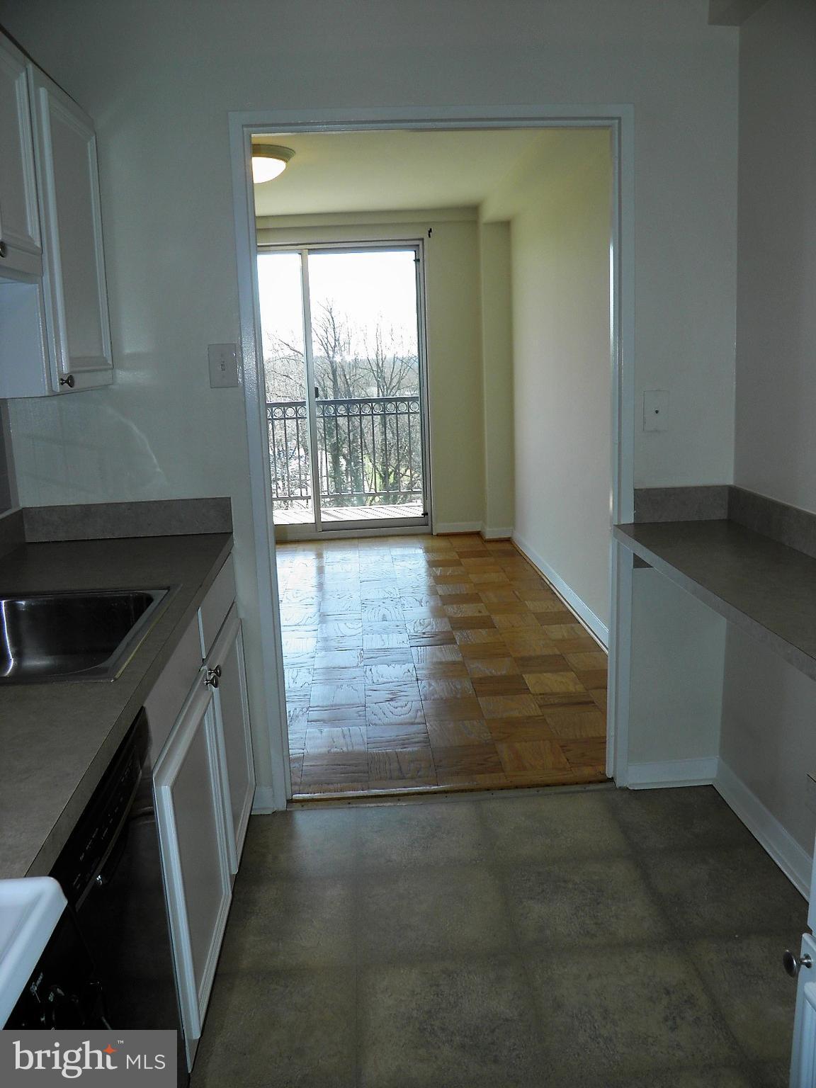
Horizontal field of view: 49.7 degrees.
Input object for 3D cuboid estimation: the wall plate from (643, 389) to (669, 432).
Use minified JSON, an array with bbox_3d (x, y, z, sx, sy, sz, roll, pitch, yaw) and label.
[{"bbox_3d":[0.729,-0.389,2.578,0.075,0.117,0.008,-3,12,-3],"label":"wall plate"}]

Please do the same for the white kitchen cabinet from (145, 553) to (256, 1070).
[{"bbox_3d":[-0.768,0.558,2.149,0.611,0.835,1.068,-3,12,-3],"label":"white kitchen cabinet"}]

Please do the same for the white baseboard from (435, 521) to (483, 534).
[{"bbox_3d":[0.410,-0.125,6.973,0.378,0.092,0.016,-3,12,-3],"label":"white baseboard"}]

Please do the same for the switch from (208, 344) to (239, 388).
[{"bbox_3d":[-0.520,-0.501,2.481,0.077,0.119,0.014,-3,12,-3],"label":"switch"}]

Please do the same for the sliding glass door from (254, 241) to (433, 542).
[{"bbox_3d":[-0.716,-1.123,6.734,1.742,2.222,0.110,-3,12,-3],"label":"sliding glass door"}]

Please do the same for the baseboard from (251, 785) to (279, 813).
[{"bbox_3d":[-0.449,0.800,2.757,0.079,0.087,0.015,-3,12,-3],"label":"baseboard"}]

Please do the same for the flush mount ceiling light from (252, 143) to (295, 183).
[{"bbox_3d":[-0.778,-1.964,4.593,0.392,0.135,0.392,-3,12,-3],"label":"flush mount ceiling light"}]

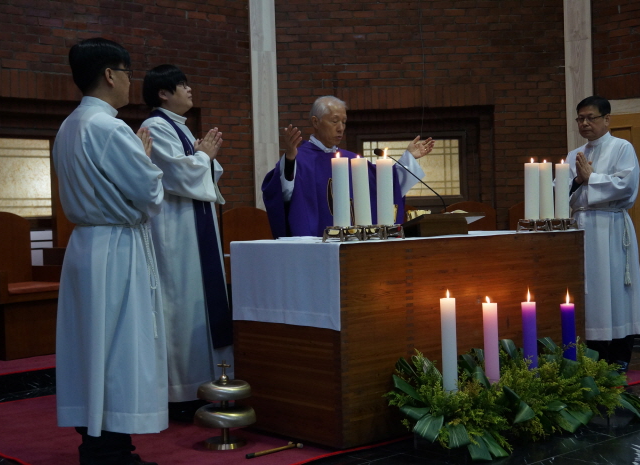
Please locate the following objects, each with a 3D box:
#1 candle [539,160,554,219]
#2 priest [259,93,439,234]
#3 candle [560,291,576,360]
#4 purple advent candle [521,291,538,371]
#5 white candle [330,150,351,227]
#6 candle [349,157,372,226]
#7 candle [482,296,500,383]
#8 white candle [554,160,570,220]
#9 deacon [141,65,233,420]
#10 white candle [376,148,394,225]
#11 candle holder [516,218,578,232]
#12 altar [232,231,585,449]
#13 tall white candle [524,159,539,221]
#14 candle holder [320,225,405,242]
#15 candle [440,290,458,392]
[{"bbox_3d":[1.268,-0.237,5.218,0.077,0.323,0.077,-1,2,0],"label":"candle"},{"bbox_3d":[0.172,0.059,5.394,0.920,1.700,0.520,-3,2,-40],"label":"priest"},{"bbox_3d":[1.241,0.531,4.646,0.068,0.370,0.068,-3,2,-40],"label":"candle"},{"bbox_3d":[0.995,0.490,4.413,0.070,0.358,0.070,-4,2,-41],"label":"purple advent candle"},{"bbox_3d":[0.096,-0.185,4.199,0.077,0.321,0.077,-3,1,-41],"label":"white candle"},{"bbox_3d":[0.190,-0.189,4.281,0.077,0.324,0.077,-4,3,0],"label":"candle"},{"bbox_3d":[0.793,0.526,4.310,0.067,0.417,0.067,-3,2,-40],"label":"candle"},{"bbox_3d":[1.371,-0.237,5.263,0.077,0.321,0.077,-1,2,0],"label":"white candle"},{"bbox_3d":[-0.662,0.062,4.700,0.470,1.770,0.500,-1,2,12],"label":"deacon"},{"bbox_3d":[0.307,-0.192,4.384,0.078,0.322,0.078,-1,0,0],"label":"white candle"},{"bbox_3d":[1.274,-0.037,5.227,0.395,0.065,0.130,-2,1,-41],"label":"candle holder"},{"bbox_3d":[0.530,0.471,4.905,1.830,0.910,0.750,-3,2,-40],"label":"altar"},{"bbox_3d":[1.169,-0.231,5.137,0.079,0.323,0.079,0,0,0],"label":"tall white candle"},{"bbox_3d":[0.203,0.007,4.291,0.400,0.068,0.130,-2,1,-41],"label":"candle holder"},{"bbox_3d":[0.581,0.511,4.152,0.067,0.465,0.067,-3,2,-40],"label":"candle"}]

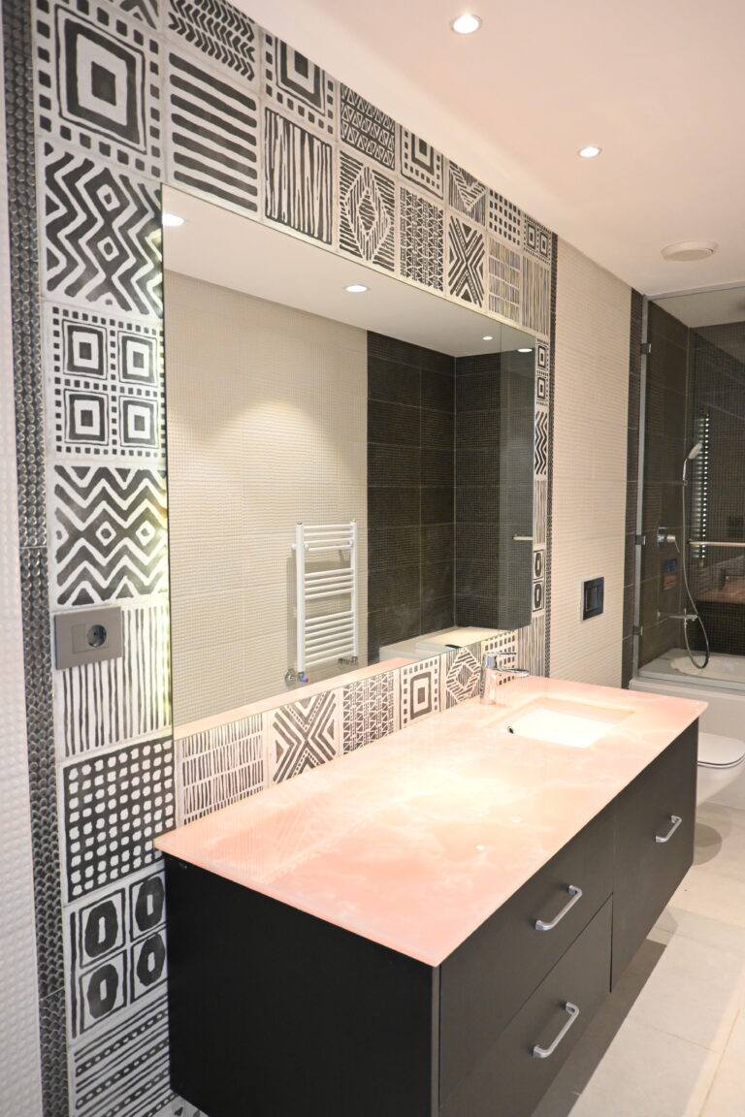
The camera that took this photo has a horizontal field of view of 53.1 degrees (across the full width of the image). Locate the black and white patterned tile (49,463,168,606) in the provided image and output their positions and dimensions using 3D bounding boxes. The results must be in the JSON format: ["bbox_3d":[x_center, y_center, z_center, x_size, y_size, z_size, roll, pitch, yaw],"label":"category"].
[{"bbox_3d":[-0.367,-0.035,1.056,0.012,0.203,0.197,4,6,37],"label":"black and white patterned tile"}]

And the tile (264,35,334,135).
[{"bbox_3d":[-0.156,-1.006,1.578,0.010,0.148,0.239,4,6,36],"label":"tile"}]

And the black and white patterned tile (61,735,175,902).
[{"bbox_3d":[-0.443,0.450,1.319,0.010,0.243,0.239,4,6,36],"label":"black and white patterned tile"}]

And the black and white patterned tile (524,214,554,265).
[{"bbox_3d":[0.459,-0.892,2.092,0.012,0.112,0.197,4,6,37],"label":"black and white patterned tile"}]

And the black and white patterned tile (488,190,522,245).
[{"bbox_3d":[0.429,-1.096,2.419,0.011,0.136,0.247,4,6,37],"label":"black and white patterned tile"}]

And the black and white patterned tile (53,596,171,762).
[{"bbox_3d":[-0.443,0.204,1.298,0.010,0.243,0.239,4,6,36],"label":"black and white patterned tile"}]

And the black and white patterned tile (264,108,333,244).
[{"bbox_3d":[-0.156,-0.809,1.595,0.010,0.243,0.239,4,6,36],"label":"black and white patterned tile"}]

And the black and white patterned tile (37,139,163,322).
[{"bbox_3d":[-0.368,-0.440,1.022,0.012,0.203,0.197,4,6,37],"label":"black and white patterned tile"}]

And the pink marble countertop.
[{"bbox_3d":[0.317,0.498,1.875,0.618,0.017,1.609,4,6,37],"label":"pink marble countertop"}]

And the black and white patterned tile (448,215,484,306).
[{"bbox_3d":[0.281,-0.885,2.238,0.011,0.253,0.247,4,6,37],"label":"black and white patterned tile"}]

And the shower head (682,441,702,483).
[{"bbox_3d":[1.687,-0.509,3.925,0.100,0.220,0.080,4,6,36],"label":"shower head"}]

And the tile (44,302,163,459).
[{"bbox_3d":[-0.367,-0.237,1.039,0.012,0.203,0.197,4,6,37],"label":"tile"}]

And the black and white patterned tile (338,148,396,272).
[{"bbox_3d":[-0.014,-0.851,1.844,0.011,0.253,0.247,4,6,37],"label":"black and white patterned tile"}]

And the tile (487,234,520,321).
[{"bbox_3d":[0.429,-0.902,2.436,0.011,0.253,0.247,4,6,37],"label":"tile"}]

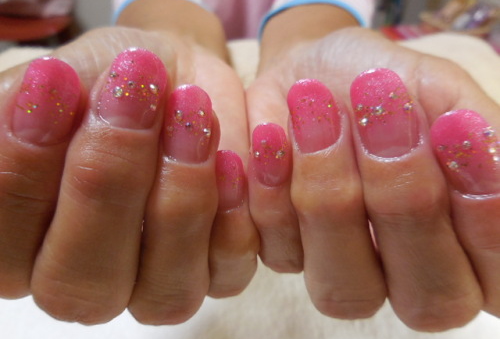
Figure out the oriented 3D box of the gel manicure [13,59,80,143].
[{"bbox_3d":[-0.041,-0.014,0.074,0.011,0.019,0.004,11,-20,-29],"label":"gel manicure"}]

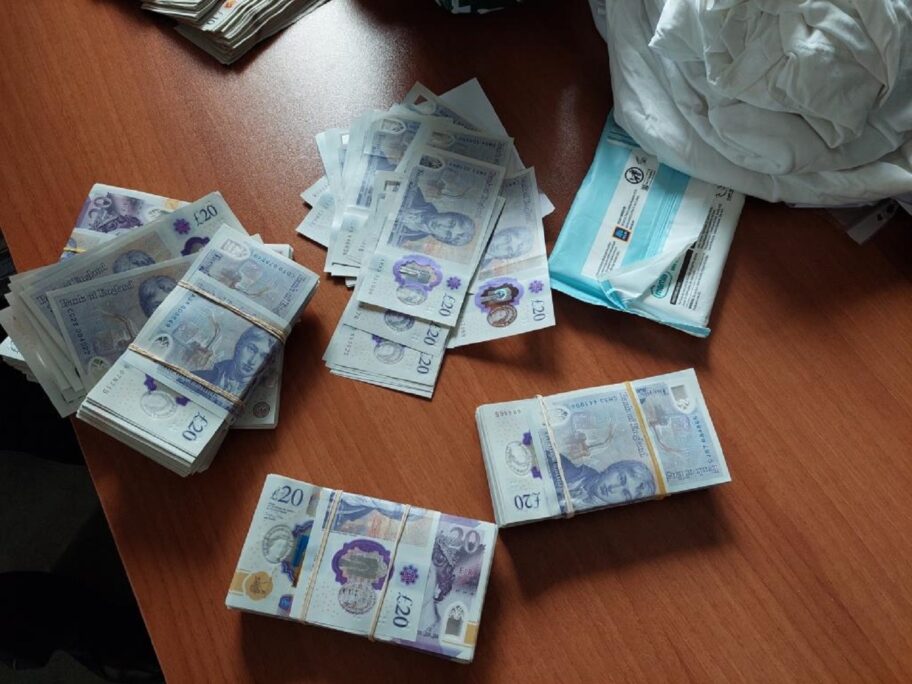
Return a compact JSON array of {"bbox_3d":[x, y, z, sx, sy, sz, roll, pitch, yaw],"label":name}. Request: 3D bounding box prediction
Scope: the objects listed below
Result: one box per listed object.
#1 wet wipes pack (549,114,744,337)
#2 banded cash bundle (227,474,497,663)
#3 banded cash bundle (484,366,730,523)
[{"bbox_3d":[0.150,-0.097,0.466,0.113,0.026,0.172,19,69,8],"label":"wet wipes pack"},{"bbox_3d":[-0.051,0.131,0.372,0.140,0.029,0.075,11,68,4],"label":"banded cash bundle"},{"bbox_3d":[0.089,0.067,0.399,0.142,0.029,0.075,-10,68,-4],"label":"banded cash bundle"}]

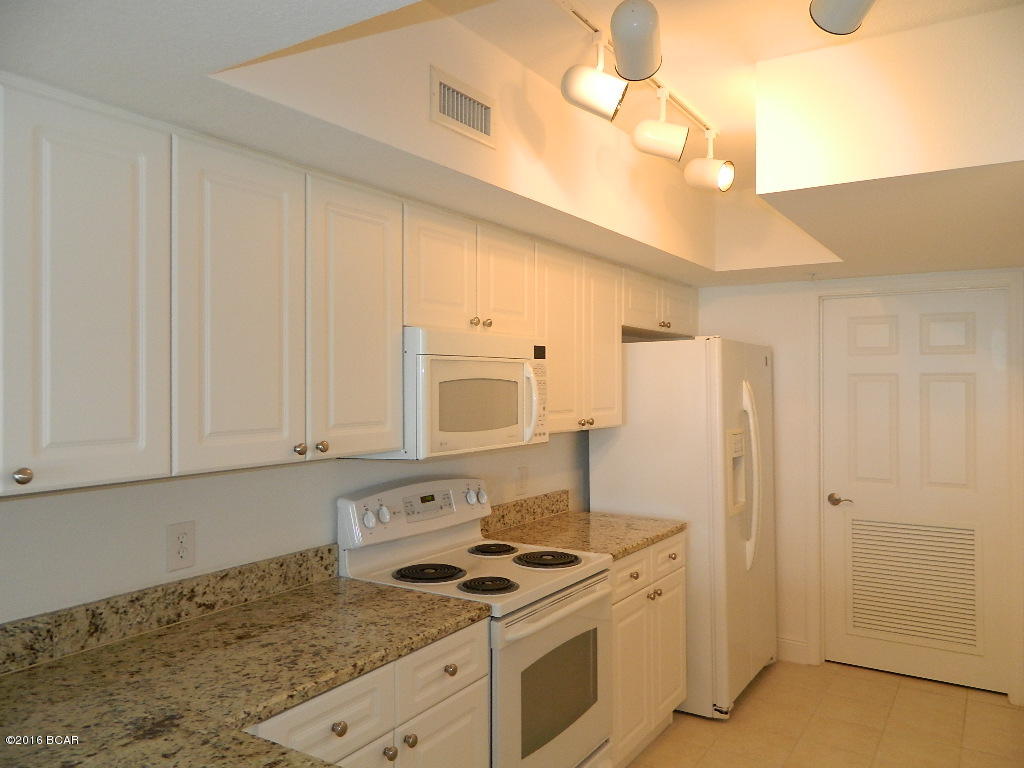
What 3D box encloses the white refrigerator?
[{"bbox_3d":[0.939,0.675,3.939,0.740,1.755,0.900,0,0,34],"label":"white refrigerator"}]

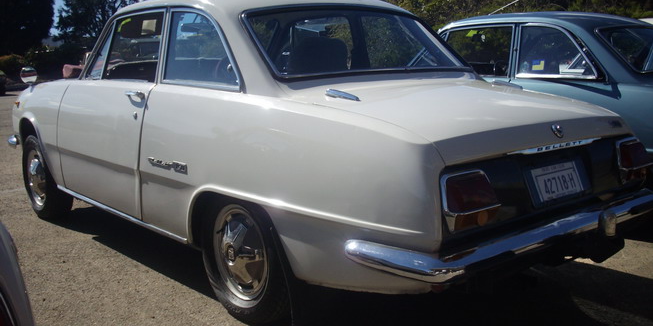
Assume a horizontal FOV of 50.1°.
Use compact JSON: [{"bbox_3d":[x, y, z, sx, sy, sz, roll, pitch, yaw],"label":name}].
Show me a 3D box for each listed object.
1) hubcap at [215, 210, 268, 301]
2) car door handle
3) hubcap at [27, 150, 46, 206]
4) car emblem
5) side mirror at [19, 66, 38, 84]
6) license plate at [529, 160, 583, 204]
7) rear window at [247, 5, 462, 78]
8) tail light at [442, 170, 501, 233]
[{"bbox_3d":[-0.335,0.370,2.740,0.085,0.360,0.360,-9,12,-40],"label":"hubcap"},{"bbox_3d":[-0.871,-0.305,3.156,0.045,0.042,0.160,-9,12,-40],"label":"car door handle"},{"bbox_3d":[-1.864,0.093,4.503,0.085,0.360,0.360,-9,12,-40],"label":"hubcap"},{"bbox_3d":[0.778,-0.105,2.350,0.055,0.056,0.020,-9,-7,-40],"label":"car emblem"},{"bbox_3d":[-1.953,-0.572,4.575,0.115,0.120,0.070,-9,12,-40],"label":"side mirror"},{"bbox_3d":[0.788,0.060,2.369,0.262,0.110,0.012,-9,-10,-40],"label":"license plate"},{"bbox_3d":[0.158,-0.527,3.016,1.140,0.100,0.430,-9,50,-40],"label":"rear window"},{"bbox_3d":[0.427,0.110,2.056,0.200,0.170,0.070,-9,-1,-40],"label":"tail light"}]

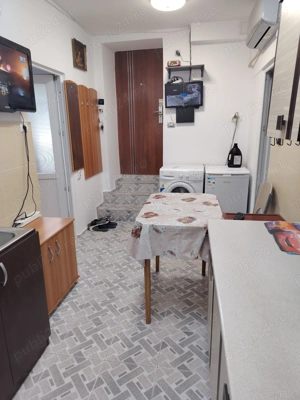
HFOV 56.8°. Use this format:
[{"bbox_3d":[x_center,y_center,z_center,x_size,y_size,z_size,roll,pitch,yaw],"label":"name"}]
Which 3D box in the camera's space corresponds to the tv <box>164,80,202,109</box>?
[{"bbox_3d":[0.475,-1.474,3.892,0.520,0.316,0.070,2,15,9],"label":"tv"}]

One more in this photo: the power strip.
[{"bbox_3d":[-1.075,0.175,2.413,0.055,0.042,0.370,2,15,9],"label":"power strip"}]

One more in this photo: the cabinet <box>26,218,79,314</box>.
[{"bbox_3d":[-0.942,0.569,2.240,0.410,0.630,0.780,2,15,9],"label":"cabinet"}]

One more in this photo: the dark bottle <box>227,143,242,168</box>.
[{"bbox_3d":[1.186,-0.630,3.891,0.183,0.330,0.120,2,15,9],"label":"dark bottle"}]

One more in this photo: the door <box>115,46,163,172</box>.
[{"bbox_3d":[-0.132,-1.430,4.707,0.840,1.990,0.060,2,15,9],"label":"door"}]

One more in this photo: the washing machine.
[{"bbox_3d":[0.473,-0.067,4.094,0.600,0.850,0.500,2,15,9],"label":"washing machine"}]

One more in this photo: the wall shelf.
[{"bbox_3d":[0.483,-1.768,3.831,0.510,0.130,0.180,2,15,9],"label":"wall shelf"}]

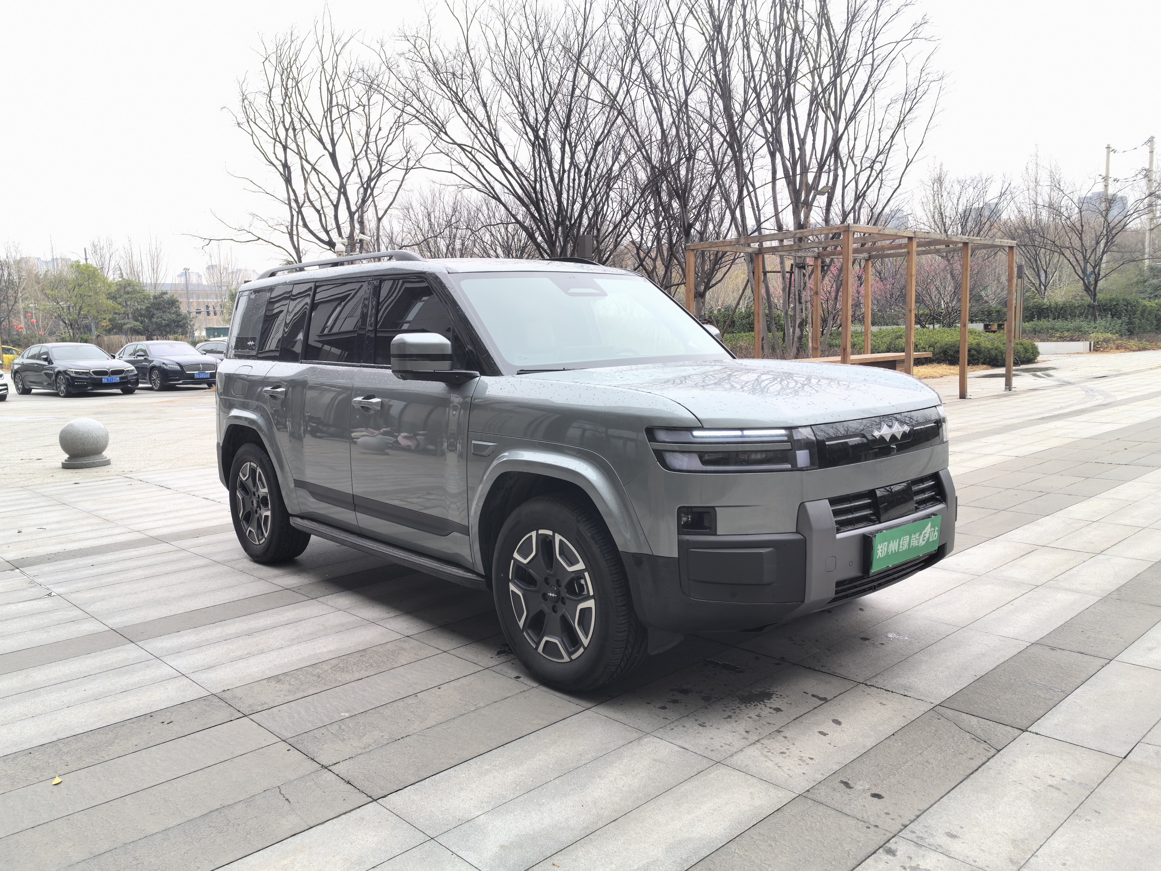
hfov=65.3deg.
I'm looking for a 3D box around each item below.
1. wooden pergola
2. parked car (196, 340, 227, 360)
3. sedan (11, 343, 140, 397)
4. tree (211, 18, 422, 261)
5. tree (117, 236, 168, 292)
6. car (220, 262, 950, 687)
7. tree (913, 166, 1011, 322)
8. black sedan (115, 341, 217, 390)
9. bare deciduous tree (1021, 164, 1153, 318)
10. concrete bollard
[{"bbox_3d":[5.433,-2.209,17.577,6.317,2.991,3.378,-7,9,-42],"label":"wooden pergola"},{"bbox_3d":[-12.349,-2.652,32.277,4.750,1.460,1.860,2,7,31],"label":"parked car"},{"bbox_3d":[-14.906,-1.953,26.464,5.090,1.490,1.920,4,8,39],"label":"sedan"},{"bbox_3d":[-7.046,-6.056,23.600,5.600,9.900,5.500,-3,7,-16],"label":"tree"},{"bbox_3d":[-41.097,-12.813,84.522,4.900,11.400,4.900,-4,7,-25],"label":"tree"},{"bbox_3d":[-0.443,-0.125,5.221,2.030,1.890,4.930,-7,9,-41],"label":"car"},{"bbox_3d":[15.789,-7.191,37.708,4.500,7.100,4.500,1,7,23],"label":"tree"},{"bbox_3d":[-13.335,-2.253,28.795,5.110,1.490,1.960,4,8,39],"label":"black sedan"},{"bbox_3d":[23.507,-8.127,41.671,6.000,7.700,5.800,2,7,29],"label":"bare deciduous tree"},{"bbox_3d":[-5.789,0.075,10.580,0.511,0.559,0.511,-1,6,0],"label":"concrete bollard"}]

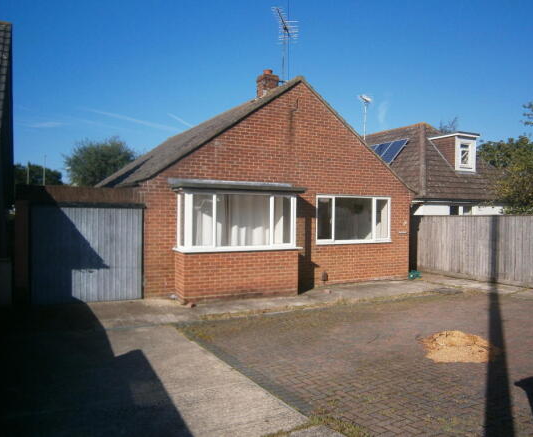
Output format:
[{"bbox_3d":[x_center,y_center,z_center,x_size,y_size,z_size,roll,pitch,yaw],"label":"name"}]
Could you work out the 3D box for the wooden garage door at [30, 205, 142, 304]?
[{"bbox_3d":[-3.559,0.709,8.788,2.060,1.959,0.101,0,2,-26],"label":"wooden garage door"}]

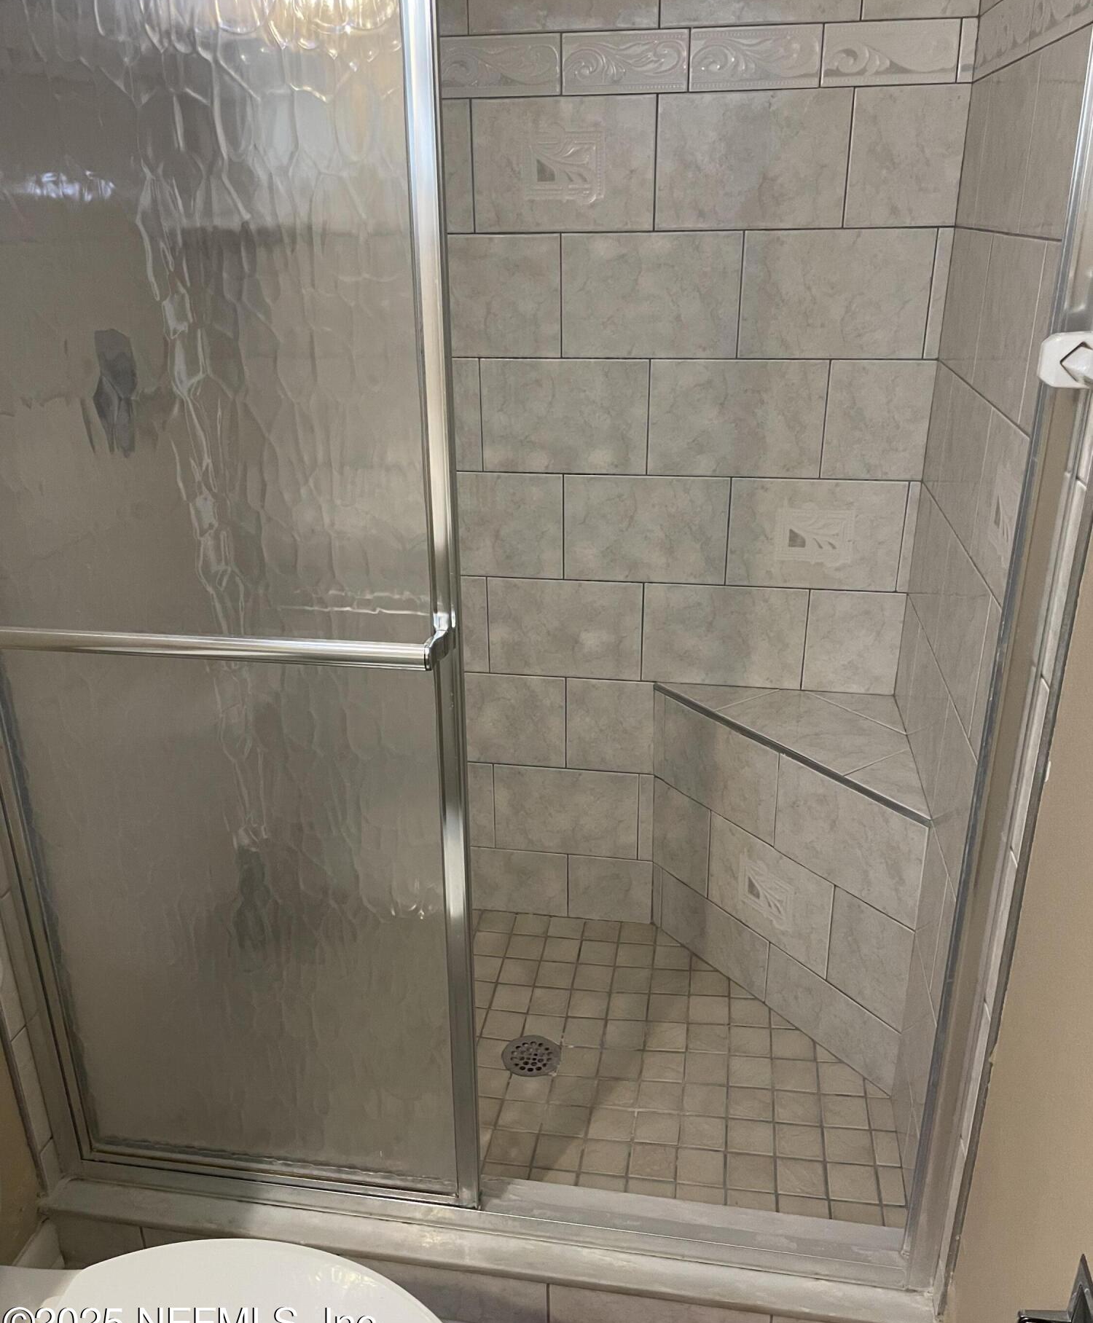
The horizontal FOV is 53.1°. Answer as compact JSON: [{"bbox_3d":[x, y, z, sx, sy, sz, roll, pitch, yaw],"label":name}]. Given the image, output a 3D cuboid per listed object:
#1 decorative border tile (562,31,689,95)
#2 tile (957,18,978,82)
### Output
[{"bbox_3d":[0.125,-0.949,1.737,0.200,0.085,0.009,3,23,9],"label":"decorative border tile"},{"bbox_3d":[0.637,-0.923,1.656,0.020,0.085,0.009,3,23,9],"label":"tile"}]

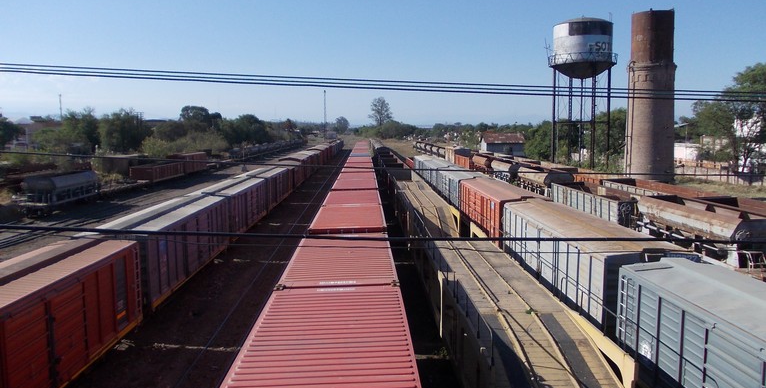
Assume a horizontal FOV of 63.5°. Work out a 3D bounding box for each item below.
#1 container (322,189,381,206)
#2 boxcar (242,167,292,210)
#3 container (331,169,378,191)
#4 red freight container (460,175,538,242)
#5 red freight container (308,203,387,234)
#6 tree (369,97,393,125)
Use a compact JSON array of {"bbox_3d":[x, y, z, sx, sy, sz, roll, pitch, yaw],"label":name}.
[{"bbox_3d":[-1.335,1.437,28.661,2.438,2.591,6.052,-1,6,-2],"label":"container"},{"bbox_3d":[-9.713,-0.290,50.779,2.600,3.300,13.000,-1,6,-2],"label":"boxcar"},{"bbox_3d":[-1.627,0.395,38.810,2.438,2.591,12.145,-1,6,-2],"label":"container"},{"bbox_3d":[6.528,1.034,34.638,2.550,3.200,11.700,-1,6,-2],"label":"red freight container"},{"bbox_3d":[-1.161,2.059,22.603,2.438,2.591,6.052,-1,6,-2],"label":"red freight container"},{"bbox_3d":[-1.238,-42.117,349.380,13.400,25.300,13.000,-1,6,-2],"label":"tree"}]

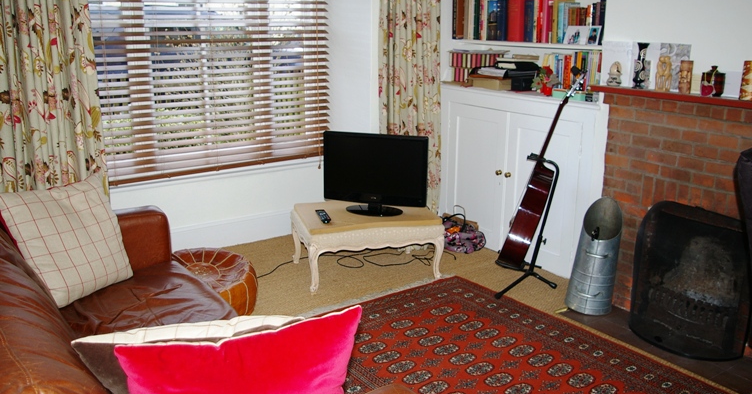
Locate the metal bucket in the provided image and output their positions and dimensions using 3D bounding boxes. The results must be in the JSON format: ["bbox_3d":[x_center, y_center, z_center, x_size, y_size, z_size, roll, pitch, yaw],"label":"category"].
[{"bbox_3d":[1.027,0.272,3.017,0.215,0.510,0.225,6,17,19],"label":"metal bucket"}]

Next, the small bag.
[{"bbox_3d":[0.519,0.195,3.803,0.200,0.220,0.280,-11,19,-34],"label":"small bag"}]

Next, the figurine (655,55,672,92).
[{"bbox_3d":[1.191,-0.506,2.664,0.062,0.145,0.045,12,20,37],"label":"figurine"}]

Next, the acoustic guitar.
[{"bbox_3d":[0.840,-0.120,3.164,0.125,1.030,0.385,21,21,12],"label":"acoustic guitar"}]

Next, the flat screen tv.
[{"bbox_3d":[-0.005,-0.127,3.405,0.572,0.414,0.190,4,16,15],"label":"flat screen tv"}]

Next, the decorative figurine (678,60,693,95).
[{"bbox_3d":[1.247,-0.478,2.592,0.053,0.132,0.050,13,20,38],"label":"decorative figurine"}]

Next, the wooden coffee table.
[{"bbox_3d":[-0.053,0.237,3.477,0.710,0.326,0.500,-4,16,-15],"label":"wooden coffee table"}]

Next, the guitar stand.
[{"bbox_3d":[0.772,0.121,3.256,0.330,0.670,0.400,5,17,18],"label":"guitar stand"}]

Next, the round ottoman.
[{"bbox_3d":[-0.796,0.415,2.967,0.500,0.270,0.500,-5,16,-16],"label":"round ottoman"}]

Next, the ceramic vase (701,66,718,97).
[{"bbox_3d":[1.341,-0.460,2.570,0.084,0.124,0.084,-10,19,-36],"label":"ceramic vase"}]

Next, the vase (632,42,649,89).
[{"bbox_3d":[1.124,-0.555,2.745,0.060,0.190,0.055,12,20,36],"label":"vase"}]

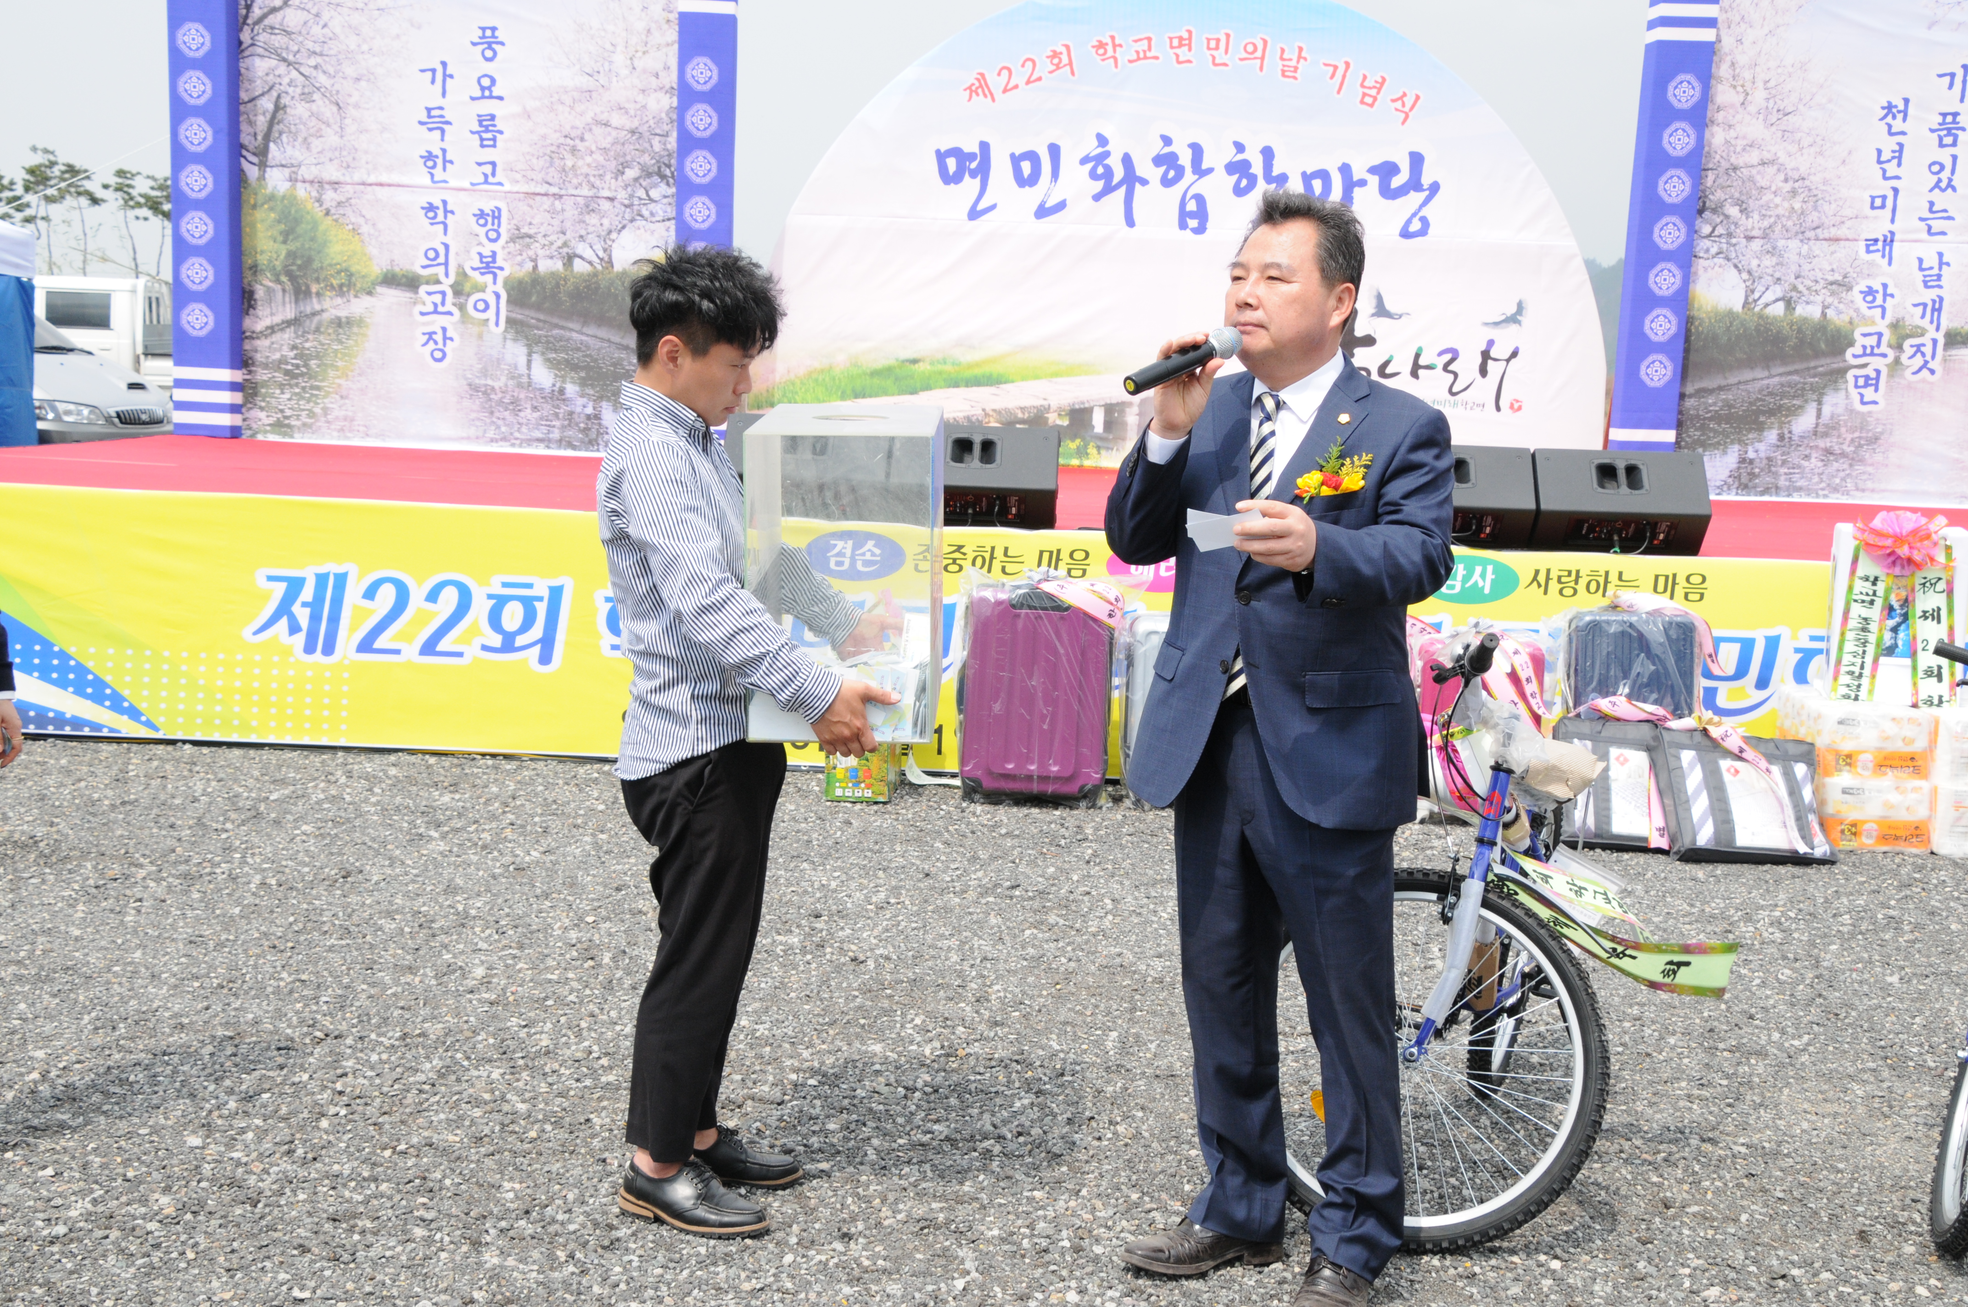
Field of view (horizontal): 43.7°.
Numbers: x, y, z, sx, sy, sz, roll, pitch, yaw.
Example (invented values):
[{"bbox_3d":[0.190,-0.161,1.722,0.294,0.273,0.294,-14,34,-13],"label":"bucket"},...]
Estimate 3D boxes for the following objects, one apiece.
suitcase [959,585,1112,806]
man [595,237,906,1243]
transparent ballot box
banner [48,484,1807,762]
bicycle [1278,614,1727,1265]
[{"bbox_3d":[0.172,0.104,7.454,0.435,0.650,0.260,3,10,4],"label":"suitcase"},{"bbox_3d":[-0.406,0.153,4.227,0.538,1.695,0.609,3,10,4],"label":"man"},{"bbox_3d":[-0.227,-0.154,4.212,0.296,0.492,0.612,1,10,1],"label":"transparent ballot box"},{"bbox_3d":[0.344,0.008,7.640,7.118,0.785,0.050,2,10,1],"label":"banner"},{"bbox_3d":[0.993,0.444,4.731,0.730,1.060,1.473,6,11,21],"label":"bicycle"}]

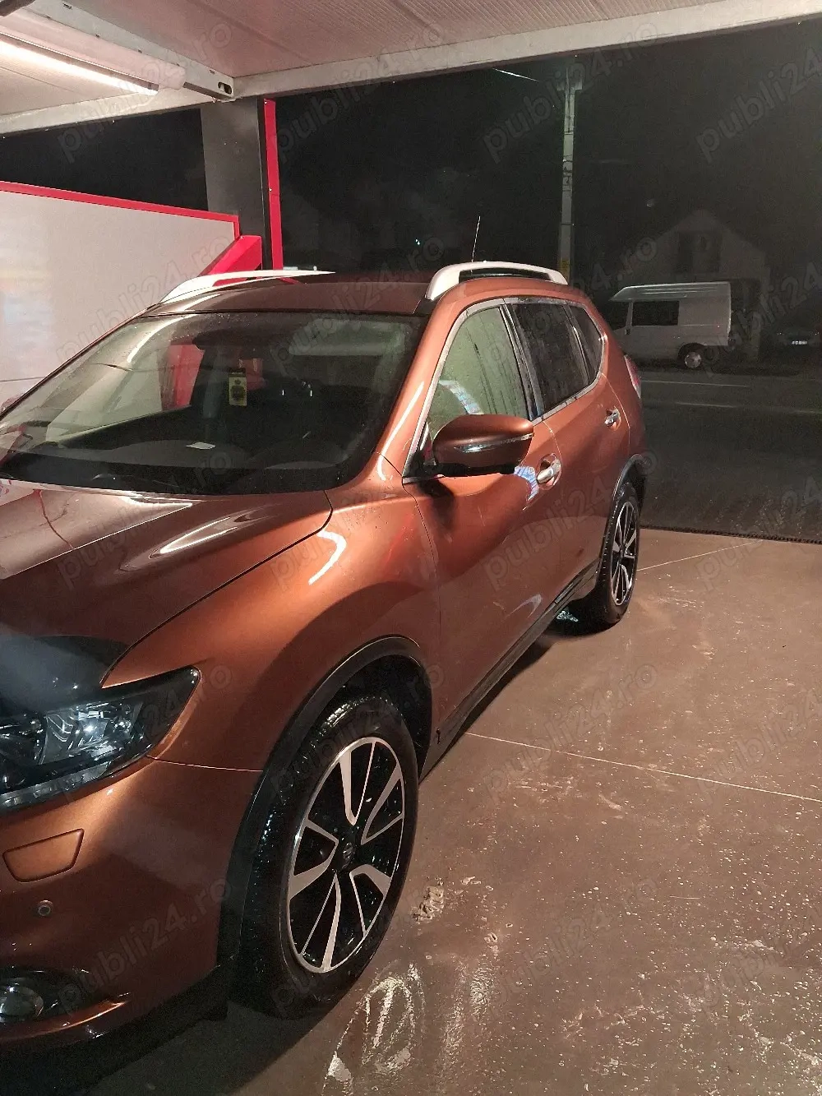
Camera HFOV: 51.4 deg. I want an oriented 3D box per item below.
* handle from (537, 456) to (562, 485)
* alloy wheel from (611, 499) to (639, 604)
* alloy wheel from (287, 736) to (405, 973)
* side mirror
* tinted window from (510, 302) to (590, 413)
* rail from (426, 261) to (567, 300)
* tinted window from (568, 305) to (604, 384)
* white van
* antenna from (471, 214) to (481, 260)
[{"bbox_3d":[0.466,-0.255,2.864,0.050,0.055,0.210,0,14,28],"label":"handle"},{"bbox_3d":[1.000,0.022,4.322,0.170,0.520,0.520,6,17,26],"label":"alloy wheel"},{"bbox_3d":[-0.203,0.686,1.992,0.170,0.520,0.520,6,17,26],"label":"alloy wheel"},{"bbox_3d":[0.174,-0.262,2.153,0.225,0.160,0.170,6,17,26],"label":"side mirror"},{"bbox_3d":[0.566,-0.764,3.365,0.050,0.410,0.630,-15,7,29],"label":"tinted window"},{"bbox_3d":[0.394,-1.035,3.327,0.065,0.135,1.480,6,17,26],"label":"rail"},{"bbox_3d":[0.802,-0.918,3.815,0.045,0.360,0.410,-18,5,23],"label":"tinted window"},{"bbox_3d":[6.859,-6.239,24.034,4.850,2.320,1.970,10,19,36],"label":"white van"},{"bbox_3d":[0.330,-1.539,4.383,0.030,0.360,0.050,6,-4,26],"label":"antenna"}]

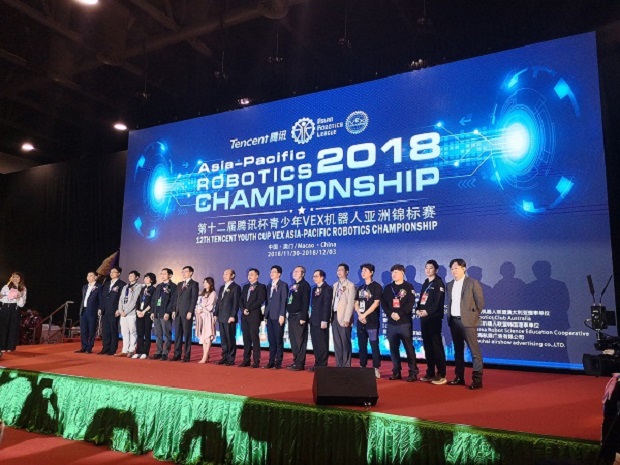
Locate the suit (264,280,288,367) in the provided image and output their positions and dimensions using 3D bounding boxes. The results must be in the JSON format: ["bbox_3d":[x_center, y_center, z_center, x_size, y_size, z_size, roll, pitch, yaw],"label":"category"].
[{"bbox_3d":[-0.580,1.577,8.376,0.490,1.487,0.320,-7,-12,41],"label":"suit"}]

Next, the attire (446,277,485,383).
[{"bbox_3d":[2.215,1.365,6.886,0.560,1.571,0.370,-6,-11,40],"label":"attire"}]

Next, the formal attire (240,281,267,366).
[{"bbox_3d":[-1.000,1.598,8.567,0.500,1.491,0.330,-5,-10,34],"label":"formal attire"}]

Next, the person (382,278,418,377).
[{"bbox_3d":[1.371,1.445,7.333,0.570,1.469,0.350,-3,-10,27],"label":"person"}]

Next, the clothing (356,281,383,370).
[{"bbox_3d":[0.949,1.469,7.689,0.480,1.447,0.340,-5,-10,34],"label":"clothing"}]

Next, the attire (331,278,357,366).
[{"bbox_3d":[0.537,1.492,7.756,0.330,1.504,0.490,9,-12,-44],"label":"attire"}]

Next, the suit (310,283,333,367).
[{"bbox_3d":[0.189,1.548,7.964,0.330,1.444,0.480,9,-12,-43],"label":"suit"}]

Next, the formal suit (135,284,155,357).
[{"bbox_3d":[-3.276,1.732,9.568,0.460,1.439,0.320,-2,-9,18],"label":"formal suit"}]

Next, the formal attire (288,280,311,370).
[{"bbox_3d":[-0.197,1.545,8.297,0.500,1.547,0.340,-5,-10,34],"label":"formal attire"}]

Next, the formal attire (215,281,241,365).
[{"bbox_3d":[-1.493,1.612,8.792,0.520,1.513,0.330,-3,-10,24],"label":"formal attire"}]

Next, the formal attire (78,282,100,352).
[{"bbox_3d":[-4.700,1.791,10.300,0.510,1.487,0.330,-2,-9,20],"label":"formal attire"}]

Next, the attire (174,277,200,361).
[{"bbox_3d":[-2.375,1.660,9.303,0.500,1.548,0.320,-3,-9,22],"label":"attire"}]

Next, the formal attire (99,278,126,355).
[{"bbox_3d":[-4.209,1.771,10.312,0.550,1.577,0.340,-1,-9,14],"label":"formal attire"}]

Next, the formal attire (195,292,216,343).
[{"bbox_3d":[-1.962,1.582,9.079,0.410,0.979,0.350,-5,-10,33],"label":"formal attire"}]

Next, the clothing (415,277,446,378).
[{"bbox_3d":[1.816,1.402,7.199,0.500,1.531,0.340,-6,-11,40],"label":"clothing"}]

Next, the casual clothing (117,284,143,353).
[{"bbox_3d":[-3.679,1.754,9.911,0.460,1.454,0.300,-3,-9,25],"label":"casual clothing"}]

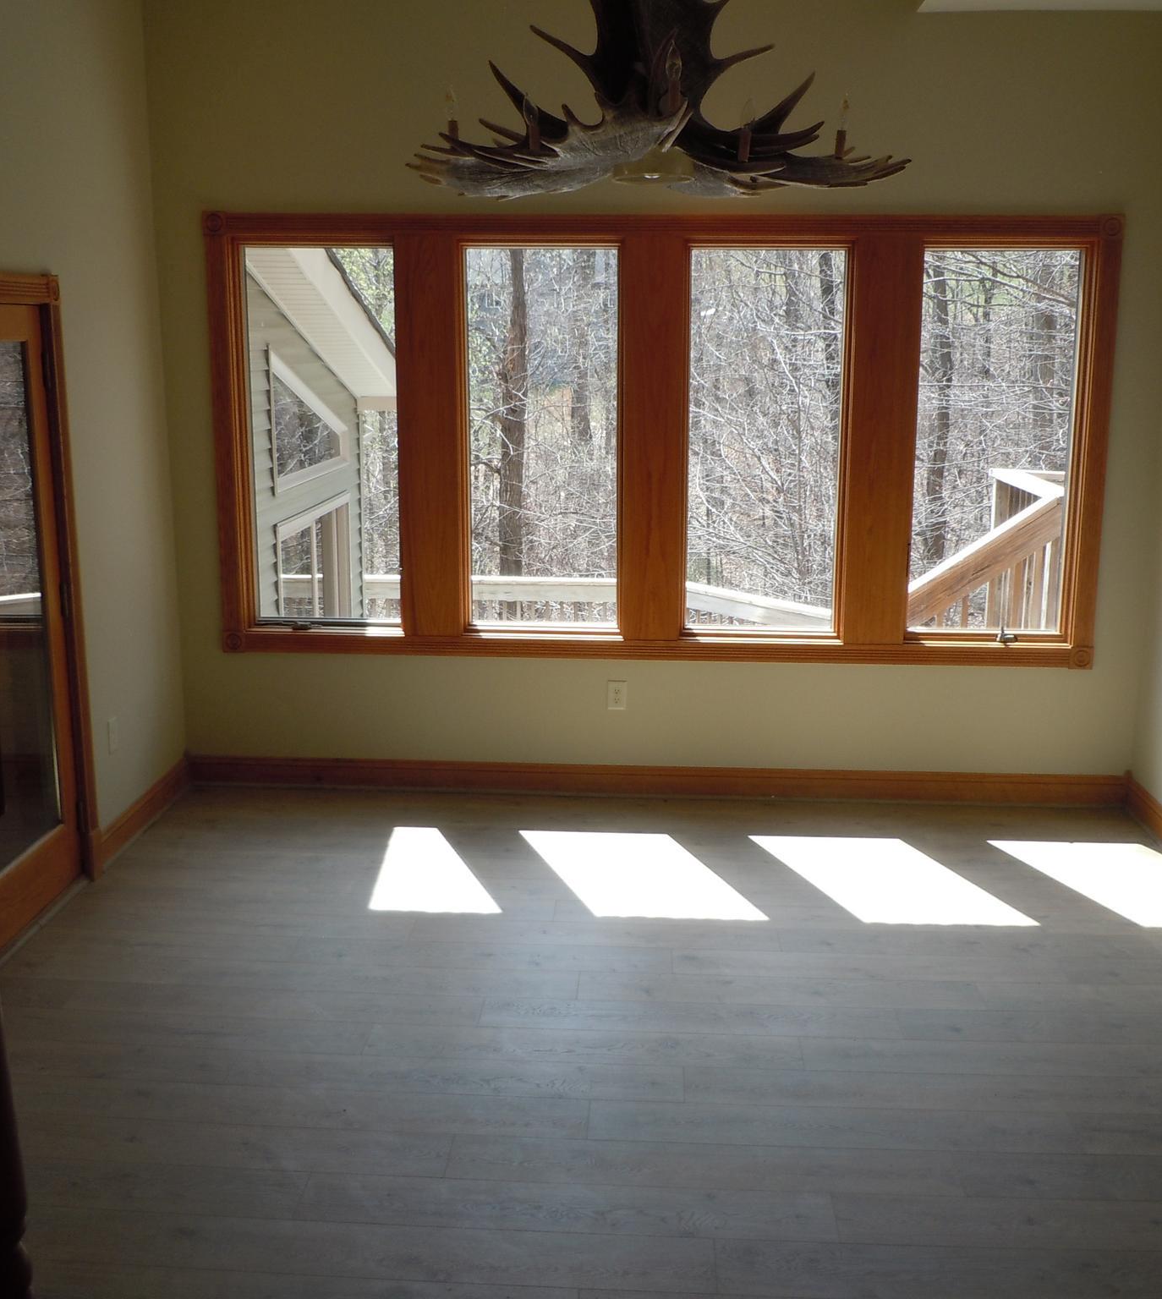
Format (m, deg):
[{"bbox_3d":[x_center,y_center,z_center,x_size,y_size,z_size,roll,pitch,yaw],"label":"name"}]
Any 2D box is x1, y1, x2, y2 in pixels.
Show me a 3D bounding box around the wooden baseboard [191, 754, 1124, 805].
[{"bbox_3d":[0.291,0.567,5.992,4.010,0.136,0.022,1,12,3],"label":"wooden baseboard"}]

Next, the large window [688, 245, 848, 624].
[{"bbox_3d":[0.750,-0.840,5.731,0.636,1.544,0.060,1,12,3],"label":"large window"}]

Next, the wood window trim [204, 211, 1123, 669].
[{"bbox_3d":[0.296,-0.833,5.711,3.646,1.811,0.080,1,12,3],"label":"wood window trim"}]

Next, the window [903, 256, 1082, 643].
[{"bbox_3d":[1.674,-0.823,5.683,0.627,1.533,0.060,1,12,3],"label":"window"}]

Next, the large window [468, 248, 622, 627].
[{"bbox_3d":[-0.160,-0.861,5.777,0.629,1.539,0.060,1,12,3],"label":"large window"}]

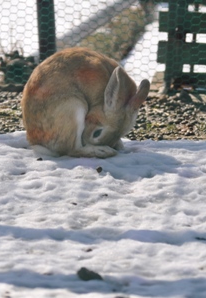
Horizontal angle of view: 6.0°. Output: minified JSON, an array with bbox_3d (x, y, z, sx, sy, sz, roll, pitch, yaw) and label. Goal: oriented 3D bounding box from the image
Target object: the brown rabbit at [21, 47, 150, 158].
[{"bbox_3d":[-0.035,-0.093,3.850,0.245,0.210,0.165,2,10,3],"label":"brown rabbit"}]

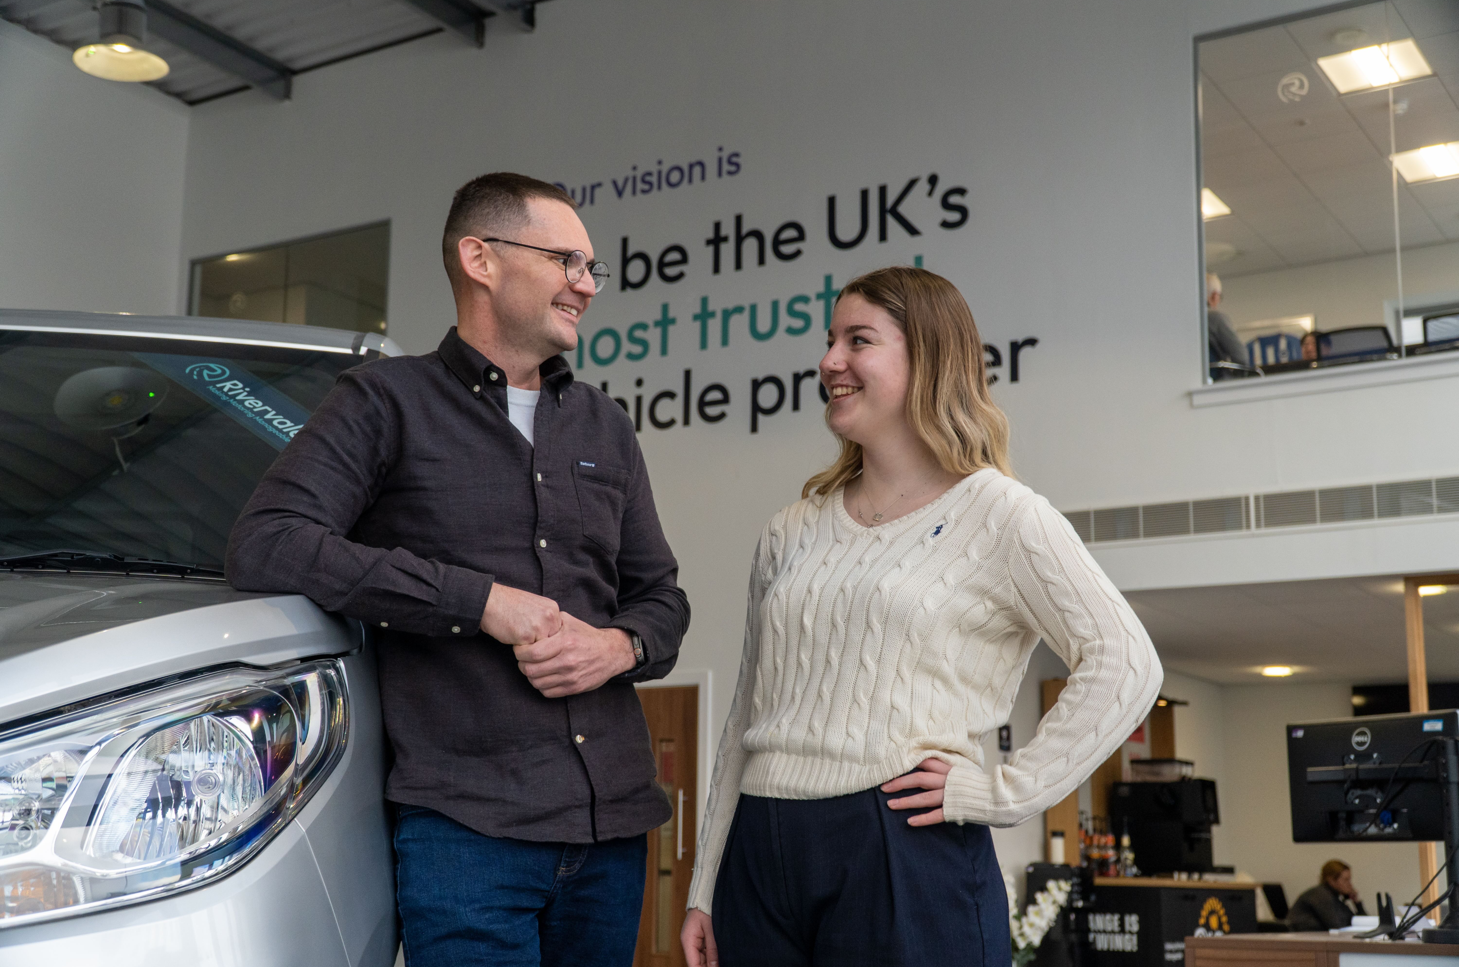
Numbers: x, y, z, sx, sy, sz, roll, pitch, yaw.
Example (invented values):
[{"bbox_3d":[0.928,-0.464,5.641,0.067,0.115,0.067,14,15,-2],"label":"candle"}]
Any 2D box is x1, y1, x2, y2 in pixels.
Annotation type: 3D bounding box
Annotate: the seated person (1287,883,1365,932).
[{"bbox_3d":[3.900,2.970,10.850,0.760,1.150,0.520,-6,-14,30],"label":"seated person"}]

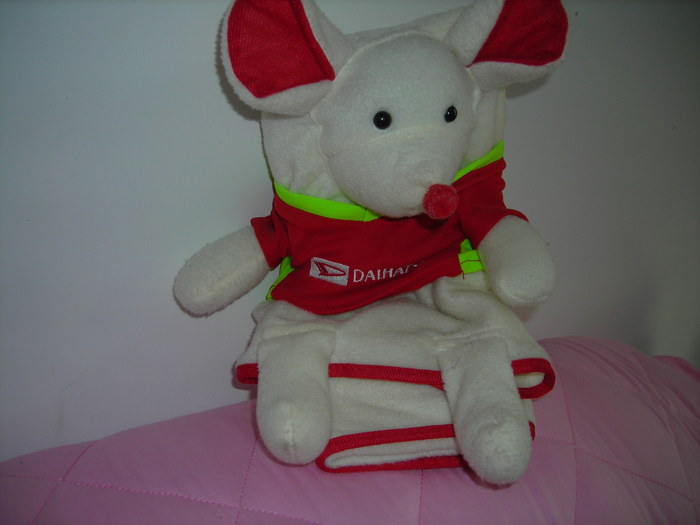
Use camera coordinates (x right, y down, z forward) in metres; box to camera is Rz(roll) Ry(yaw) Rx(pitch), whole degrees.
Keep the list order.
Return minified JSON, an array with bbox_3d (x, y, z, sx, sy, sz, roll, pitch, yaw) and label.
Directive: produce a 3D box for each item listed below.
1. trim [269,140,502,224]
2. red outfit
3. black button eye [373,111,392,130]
[{"bbox_3d":[0.033,-0.068,0.650,0.193,0.060,0.090,-4,9,-4],"label":"trim"},{"bbox_3d":[0.033,-0.023,0.650,0.230,0.125,0.110,-2,7,-3],"label":"red outfit"},{"bbox_3d":[0.026,-0.112,0.605,0.015,0.015,0.009,-1,9,-7],"label":"black button eye"}]

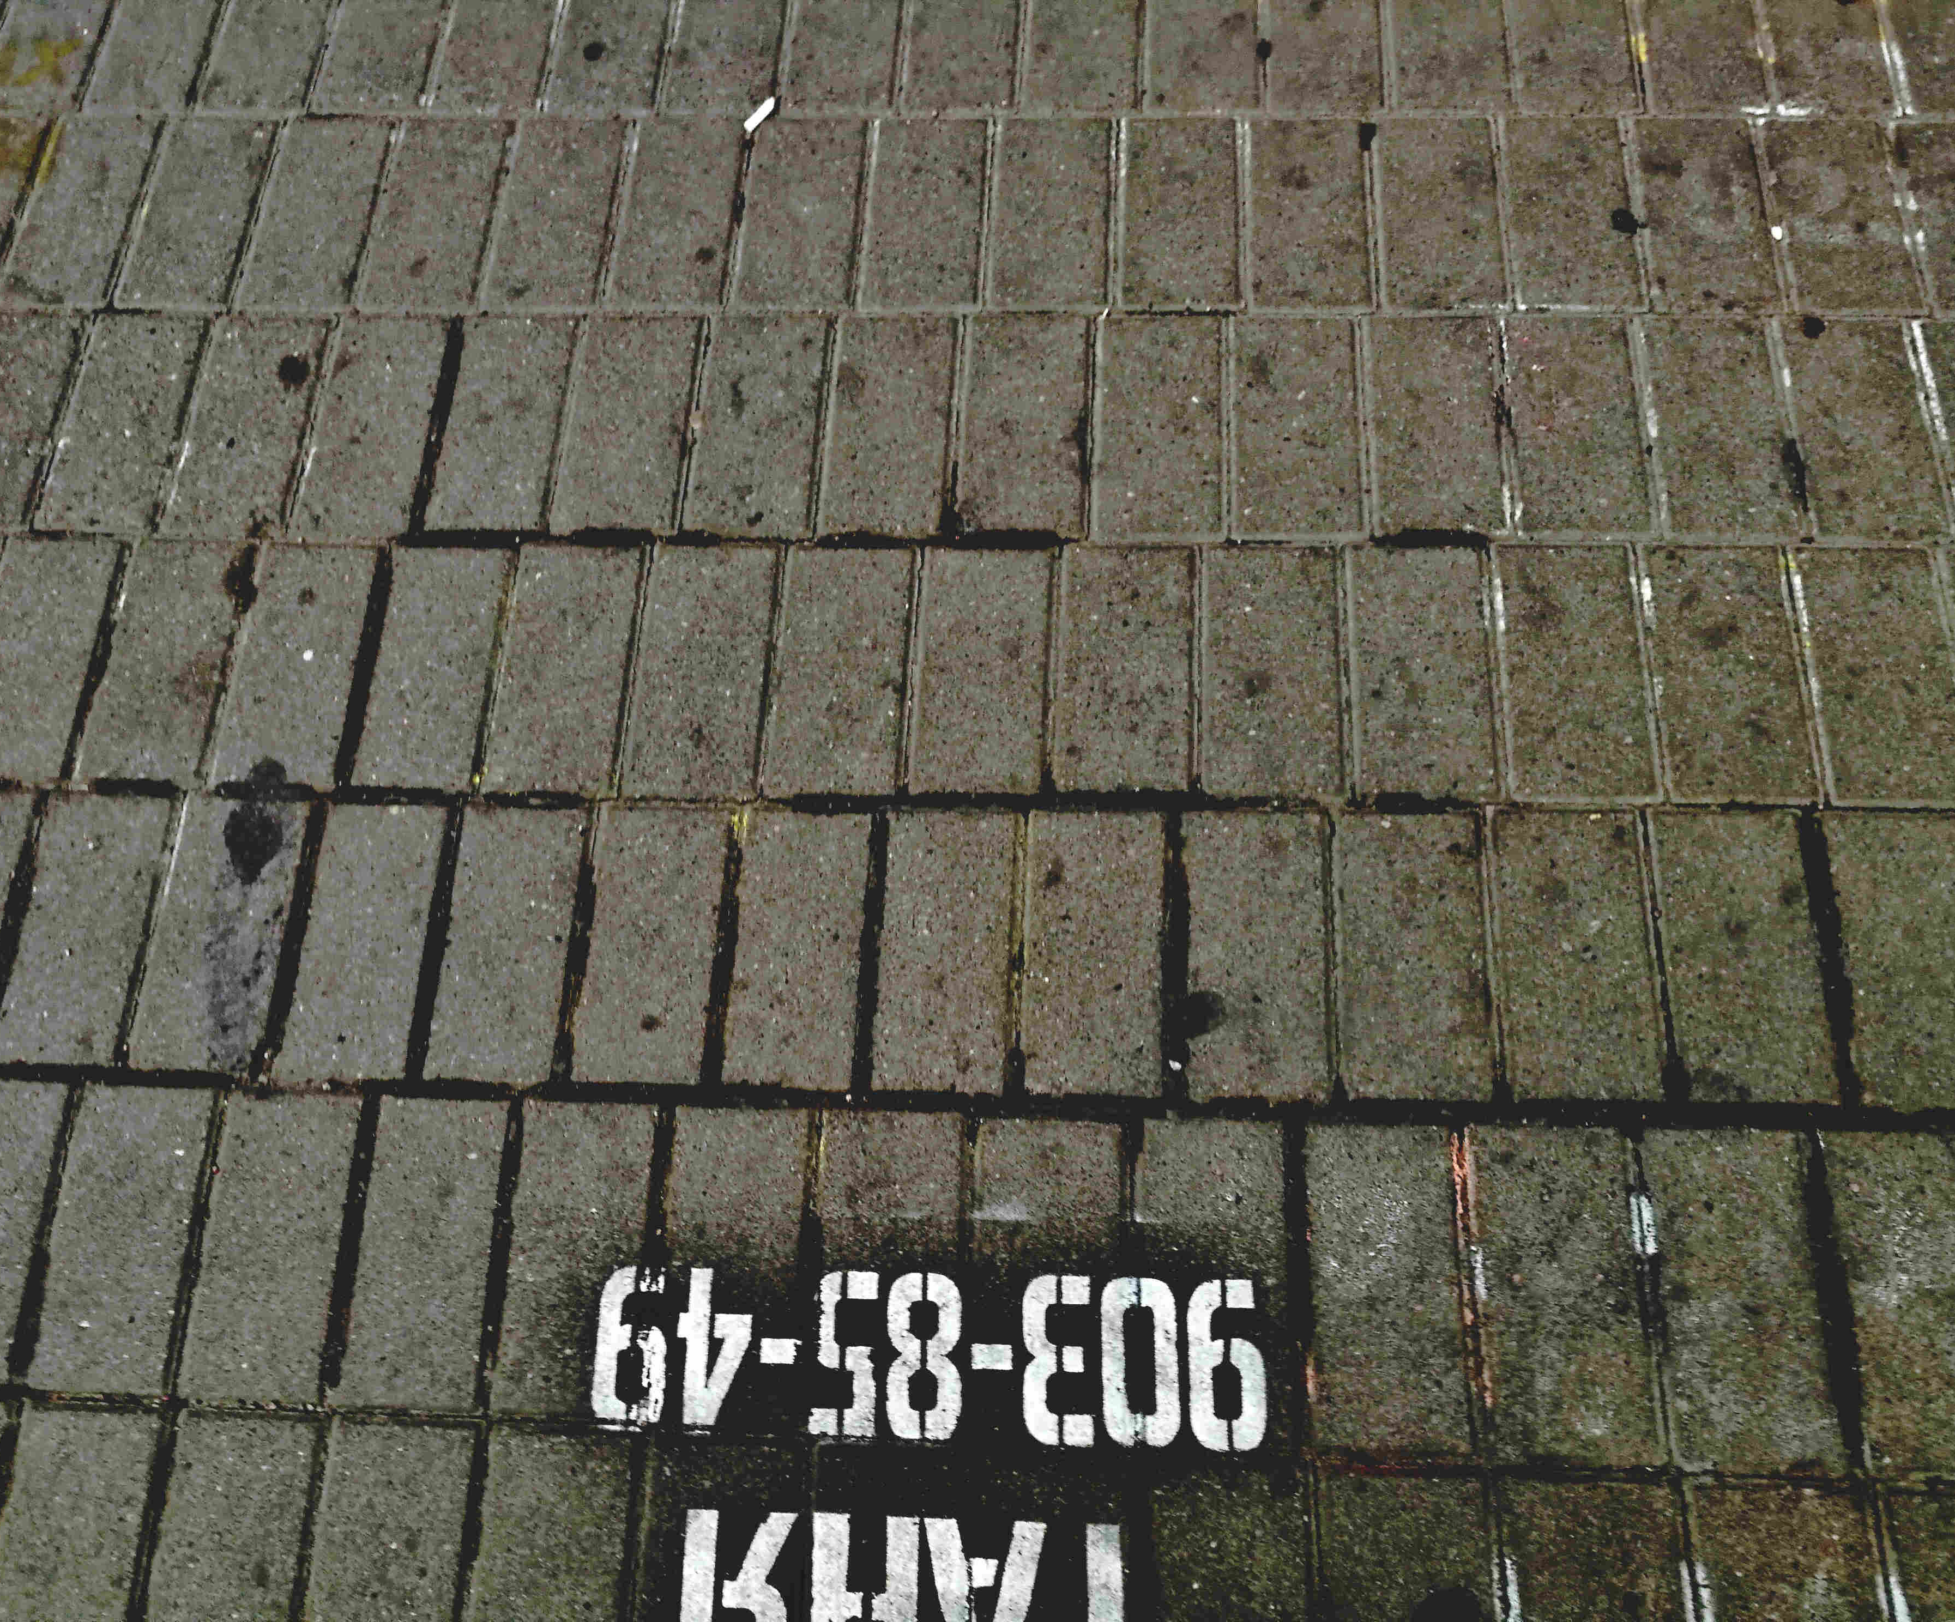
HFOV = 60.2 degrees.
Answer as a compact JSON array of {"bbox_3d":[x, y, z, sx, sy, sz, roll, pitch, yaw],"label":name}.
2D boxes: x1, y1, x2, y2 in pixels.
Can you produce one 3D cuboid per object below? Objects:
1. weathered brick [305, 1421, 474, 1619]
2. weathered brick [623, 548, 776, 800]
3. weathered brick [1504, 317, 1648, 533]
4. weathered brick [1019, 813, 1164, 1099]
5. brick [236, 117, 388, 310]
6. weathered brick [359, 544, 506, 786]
[{"bbox_3d":[-0.370,0.498,1.079,0.099,0.060,0.200,1,69,4],"label":"weathered brick"},{"bbox_3d":[-0.205,-0.097,1.302,0.099,0.060,0.200,1,69,4],"label":"weathered brick"},{"bbox_3d":[0.469,-0.291,1.338,0.099,0.060,0.200,1,69,4],"label":"weathered brick"},{"bbox_3d":[0.084,0.107,1.205,0.099,0.060,0.200,1,69,4],"label":"weathered brick"},{"bbox_3d":[-0.546,-0.488,1.430,0.098,0.060,0.199,2,68,5],"label":"brick"},{"bbox_3d":[-0.397,-0.097,1.266,0.098,0.060,0.199,1,69,5],"label":"weathered brick"}]

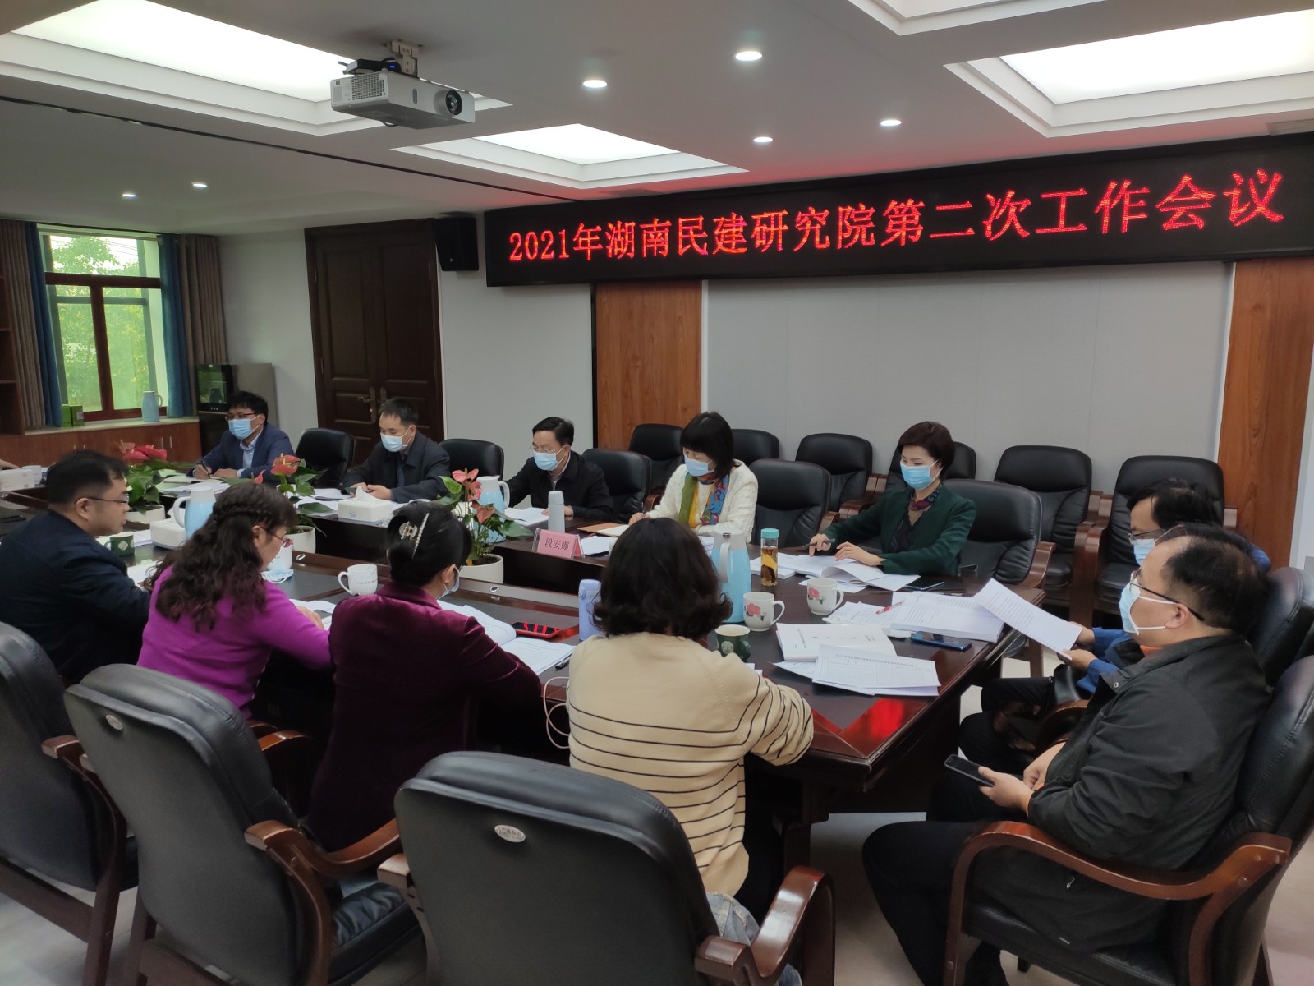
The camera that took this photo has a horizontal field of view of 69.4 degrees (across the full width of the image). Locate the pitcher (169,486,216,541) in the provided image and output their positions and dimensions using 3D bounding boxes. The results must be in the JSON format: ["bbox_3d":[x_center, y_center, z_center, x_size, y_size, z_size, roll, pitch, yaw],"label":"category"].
[{"bbox_3d":[-1.688,0.120,3.475,0.190,0.265,0.130,-5,11,-26],"label":"pitcher"}]

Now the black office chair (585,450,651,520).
[{"bbox_3d":[-0.406,0.287,4.859,0.614,0.970,0.634,9,13,42],"label":"black office chair"}]

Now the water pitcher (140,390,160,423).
[{"bbox_3d":[-4.307,-0.732,8.112,0.190,0.265,0.140,-5,11,-28],"label":"water pitcher"}]

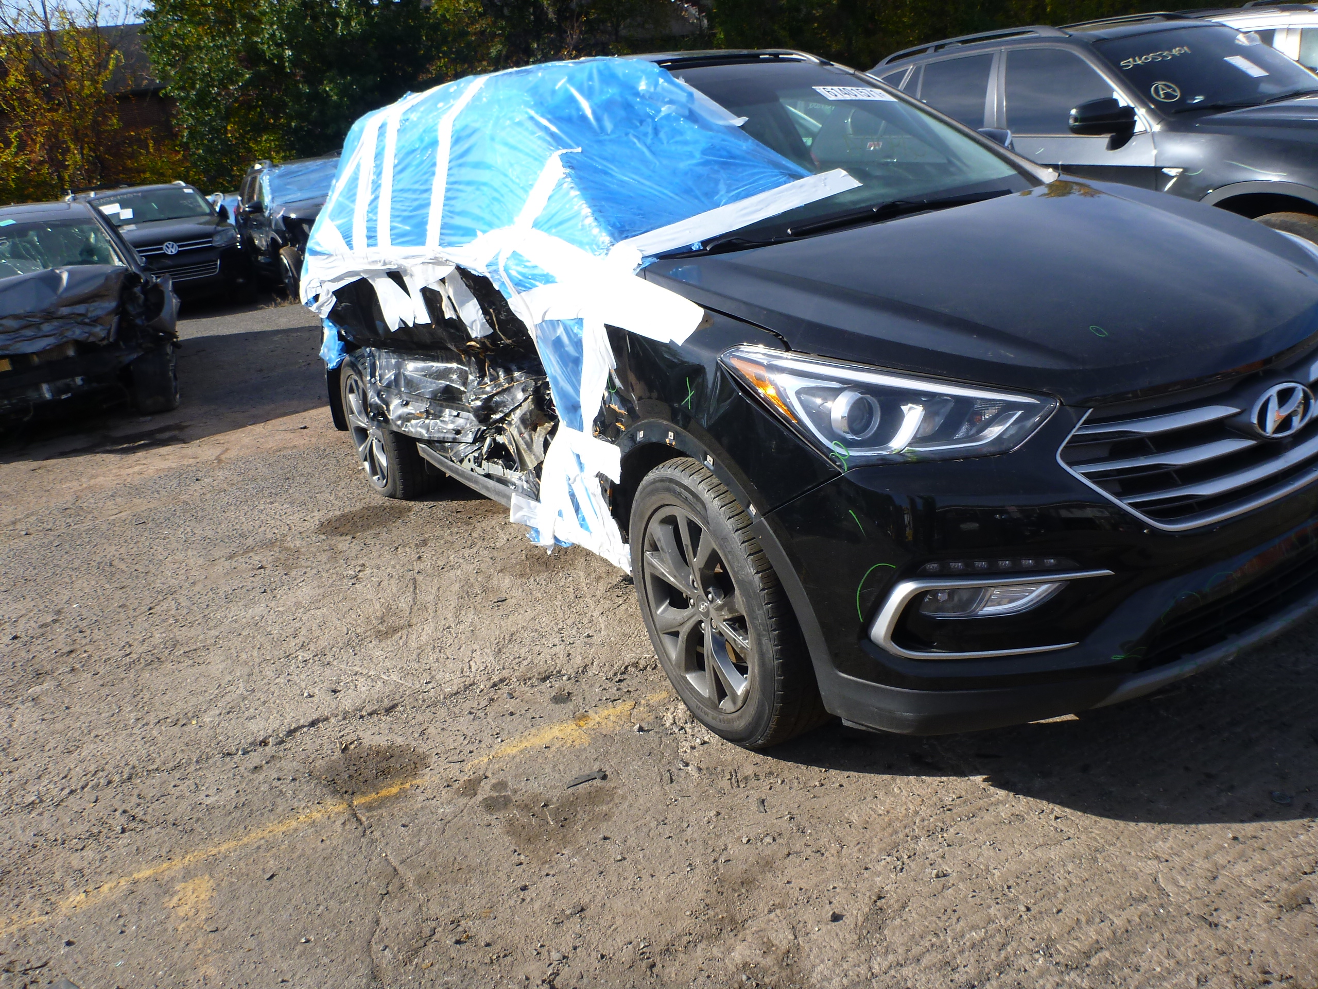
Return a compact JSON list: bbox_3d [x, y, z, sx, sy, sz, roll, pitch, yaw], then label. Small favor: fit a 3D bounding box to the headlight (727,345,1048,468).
[{"bbox_3d":[0.440,-0.184,2.125,0.380,0.230,0.600,-17,20,-28],"label":"headlight"}]

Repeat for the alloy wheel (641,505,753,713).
[{"bbox_3d":[0.155,0.259,2.594,0.200,0.520,0.520,-16,20,-25],"label":"alloy wheel"}]

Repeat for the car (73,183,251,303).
[{"bbox_3d":[-7.350,-3.630,15.550,2.000,1.730,4.800,-16,20,-26],"label":"car"}]

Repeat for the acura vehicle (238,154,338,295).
[{"bbox_3d":[-4.930,-3.980,15.600,2.000,1.740,4.820,-16,20,-25],"label":"acura vehicle"}]

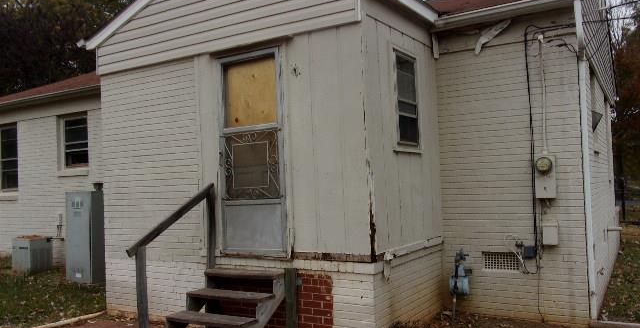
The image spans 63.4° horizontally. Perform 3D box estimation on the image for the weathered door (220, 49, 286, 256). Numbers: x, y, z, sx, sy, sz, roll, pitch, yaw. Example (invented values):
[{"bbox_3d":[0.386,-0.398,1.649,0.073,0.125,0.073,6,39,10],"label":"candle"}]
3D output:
[{"bbox_3d":[-0.685,-0.107,5.069,0.802,1.999,0.063,-3,-1,32],"label":"weathered door"}]

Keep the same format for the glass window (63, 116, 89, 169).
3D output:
[{"bbox_3d":[-4.561,-0.436,9.653,0.845,1.011,0.079,-3,-1,32],"label":"glass window"}]

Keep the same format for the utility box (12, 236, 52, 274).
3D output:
[{"bbox_3d":[-5.192,1.615,9.363,0.580,0.553,0.407,-3,-1,32],"label":"utility box"}]

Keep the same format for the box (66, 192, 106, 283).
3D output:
[{"bbox_3d":[-3.634,1.143,8.361,0.625,1.418,0.593,-3,-1,32],"label":"box"}]

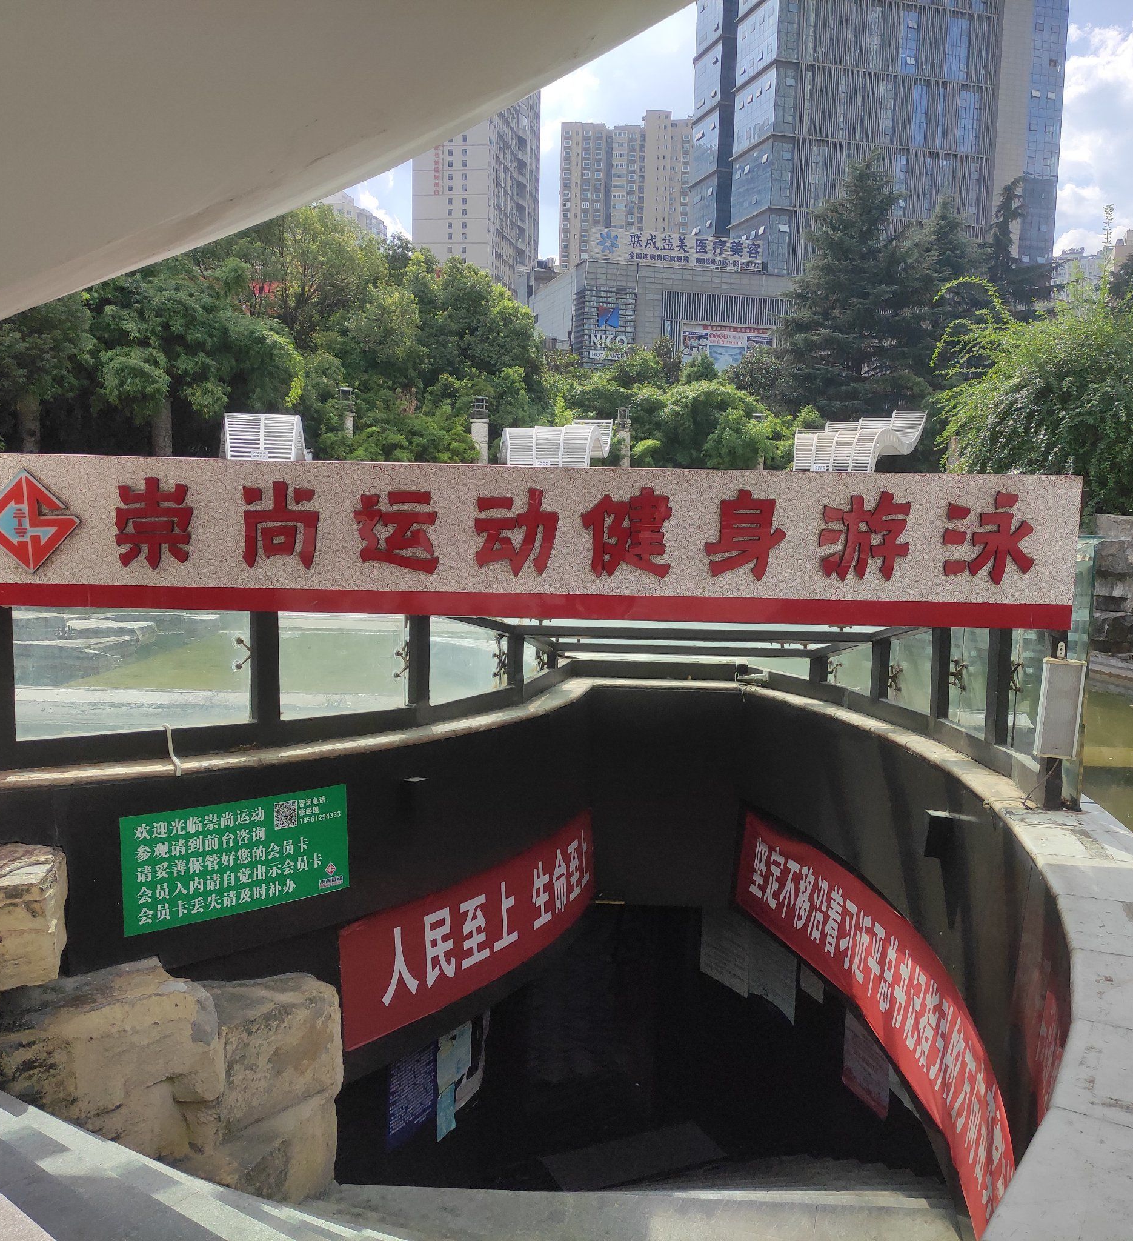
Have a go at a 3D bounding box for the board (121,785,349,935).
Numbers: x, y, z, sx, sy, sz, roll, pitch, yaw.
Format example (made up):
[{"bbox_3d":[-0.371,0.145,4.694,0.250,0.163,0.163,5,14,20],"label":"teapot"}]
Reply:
[{"bbox_3d":[-1.673,1.216,6.167,1.210,0.590,0.020,-5,9,-39],"label":"board"}]

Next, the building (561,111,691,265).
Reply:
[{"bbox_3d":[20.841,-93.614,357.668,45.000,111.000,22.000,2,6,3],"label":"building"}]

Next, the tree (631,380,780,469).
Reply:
[{"bbox_3d":[3.386,-3.855,29.241,3.613,3.983,3.613,2,7,6],"label":"tree"}]

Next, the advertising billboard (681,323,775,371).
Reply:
[{"bbox_3d":[15.700,-26.098,115.657,10.348,4.840,0.300,-2,8,-23],"label":"advertising billboard"}]

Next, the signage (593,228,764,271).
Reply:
[{"bbox_3d":[12.161,-40.339,130.000,20.000,3.900,0.600,-1,7,-17],"label":"signage"}]

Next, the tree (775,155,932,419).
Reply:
[{"bbox_3d":[10.548,-10.264,44.050,5.847,13.317,5.847,3,7,13],"label":"tree"}]

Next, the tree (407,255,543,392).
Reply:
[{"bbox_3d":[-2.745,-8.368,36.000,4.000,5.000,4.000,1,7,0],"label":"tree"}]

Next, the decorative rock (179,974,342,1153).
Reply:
[{"bbox_3d":[-1.143,1.620,4.494,0.480,0.450,0.460,-4,8,-39],"label":"decorative rock"}]

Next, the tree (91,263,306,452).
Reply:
[{"bbox_3d":[-9.517,-5.630,30.561,5.481,6.723,5.481,-1,7,-17],"label":"tree"}]

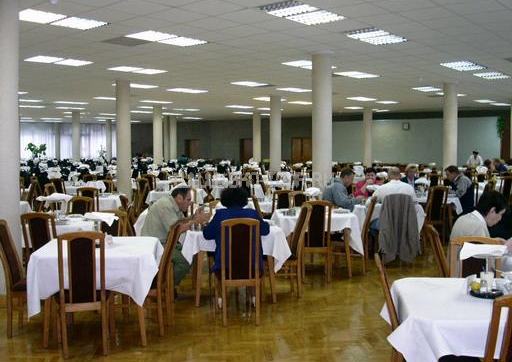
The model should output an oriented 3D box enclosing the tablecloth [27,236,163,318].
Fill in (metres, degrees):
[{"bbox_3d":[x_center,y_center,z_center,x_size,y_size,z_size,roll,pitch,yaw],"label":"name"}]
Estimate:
[{"bbox_3d":[-1.358,0.818,4.925,1.000,0.510,0.980,0,3,-4],"label":"tablecloth"}]

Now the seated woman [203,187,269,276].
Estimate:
[{"bbox_3d":[-0.193,0.674,5.383,0.600,1.220,0.700,0,3,-7],"label":"seated woman"}]

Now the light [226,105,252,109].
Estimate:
[{"bbox_3d":[-0.652,-2.935,22.199,0.570,0.070,1.150,3,4,41],"label":"light"}]

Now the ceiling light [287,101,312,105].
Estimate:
[{"bbox_3d":[1.666,-2.784,20.140,0.600,0.070,1.200,3,5,40],"label":"ceiling light"}]

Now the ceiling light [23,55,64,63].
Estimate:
[{"bbox_3d":[-3.723,-2.127,9.858,0.590,0.070,0.590,3,5,40],"label":"ceiling light"}]

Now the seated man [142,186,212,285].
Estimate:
[{"bbox_3d":[-0.920,0.686,6.401,0.820,1.240,0.510,0,3,-6],"label":"seated man"}]

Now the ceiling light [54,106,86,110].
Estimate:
[{"bbox_3d":[-7.438,-2.943,22.599,0.570,0.070,1.150,3,4,41],"label":"ceiling light"}]

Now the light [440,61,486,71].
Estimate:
[{"bbox_3d":[4.154,-2.307,11.226,0.570,0.070,1.150,3,4,41],"label":"light"}]

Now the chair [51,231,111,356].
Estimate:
[{"bbox_3d":[-1.366,0.851,4.489,0.420,0.980,0.500,-1,4,-14],"label":"chair"}]

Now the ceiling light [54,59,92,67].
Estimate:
[{"bbox_3d":[-3.362,-2.172,10.353,0.590,0.070,0.590,3,5,40],"label":"ceiling light"}]

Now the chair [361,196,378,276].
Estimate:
[{"bbox_3d":[1.252,0.678,7.210,0.520,0.990,0.450,1,4,17],"label":"chair"}]

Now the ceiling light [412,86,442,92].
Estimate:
[{"bbox_3d":[5.220,-2.834,17.156,0.660,0.080,1.300,3,4,40],"label":"ceiling light"}]

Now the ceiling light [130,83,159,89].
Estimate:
[{"bbox_3d":[-3.212,-2.786,16.484,0.660,0.080,0.660,3,4,40],"label":"ceiling light"}]

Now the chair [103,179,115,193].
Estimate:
[{"bbox_3d":[-2.940,0.481,10.857,0.430,0.980,0.500,0,3,-6],"label":"chair"}]

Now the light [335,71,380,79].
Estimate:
[{"bbox_3d":[2.225,-2.352,12.378,0.580,0.070,1.170,3,5,40],"label":"light"}]

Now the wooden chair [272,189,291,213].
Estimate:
[{"bbox_3d":[0.390,0.613,8.453,0.450,0.980,0.530,-1,4,-16],"label":"wooden chair"}]

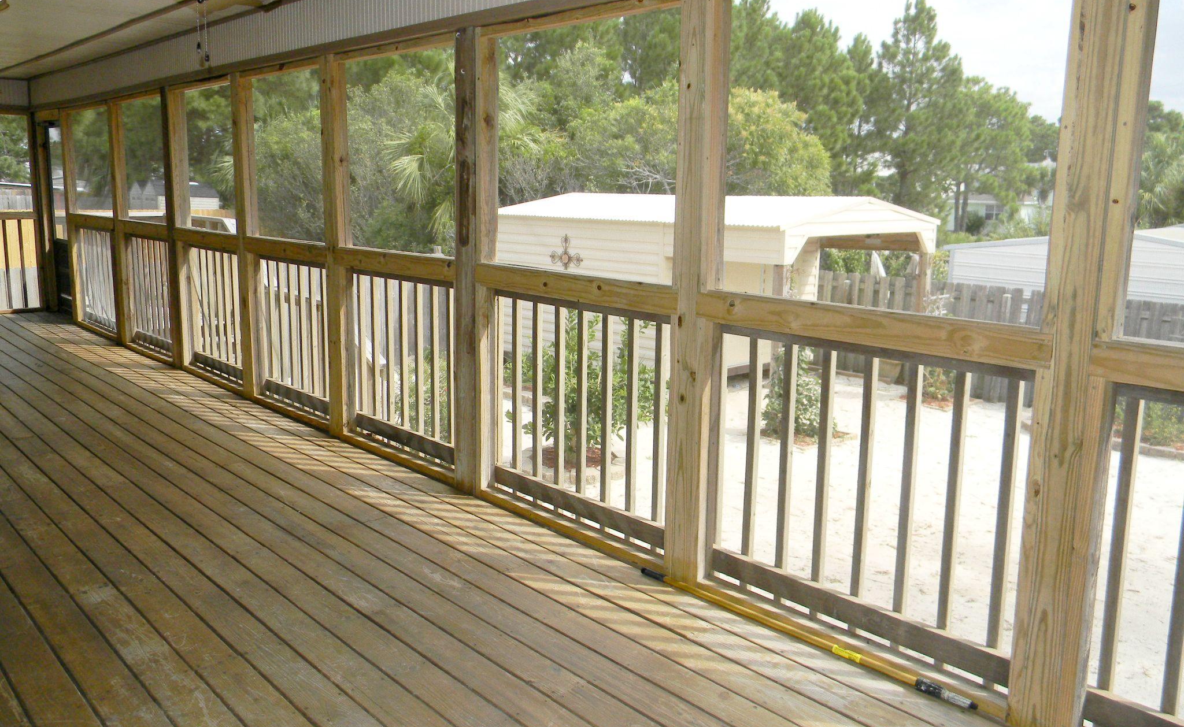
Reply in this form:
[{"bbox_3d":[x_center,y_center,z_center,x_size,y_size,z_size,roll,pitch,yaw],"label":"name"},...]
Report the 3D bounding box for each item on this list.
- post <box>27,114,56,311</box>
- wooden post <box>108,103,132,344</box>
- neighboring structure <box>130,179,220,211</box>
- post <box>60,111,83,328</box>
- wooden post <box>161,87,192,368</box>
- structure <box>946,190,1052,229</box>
[{"bbox_3d":[-5.909,-1.606,10.286,0.120,2.090,0.140,-8,13,-41],"label":"post"},{"bbox_3d":[-4.100,-1.207,8.335,0.110,2.090,0.120,-8,13,-41],"label":"wooden post"},{"bbox_3d":[-20.931,-8.090,48.000,3.800,2.600,4.200,-8,13,-41],"label":"neighboring structure"},{"bbox_3d":[-5.090,-1.410,9.375,0.110,2.090,0.120,-8,13,-41],"label":"post"},{"bbox_3d":[-3.133,-1.003,7.235,0.120,2.090,0.120,-8,13,-41],"label":"wooden post"},{"bbox_3d":[28.365,-10.278,63.643,7.000,3.400,9.000,-8,13,-41],"label":"structure"}]

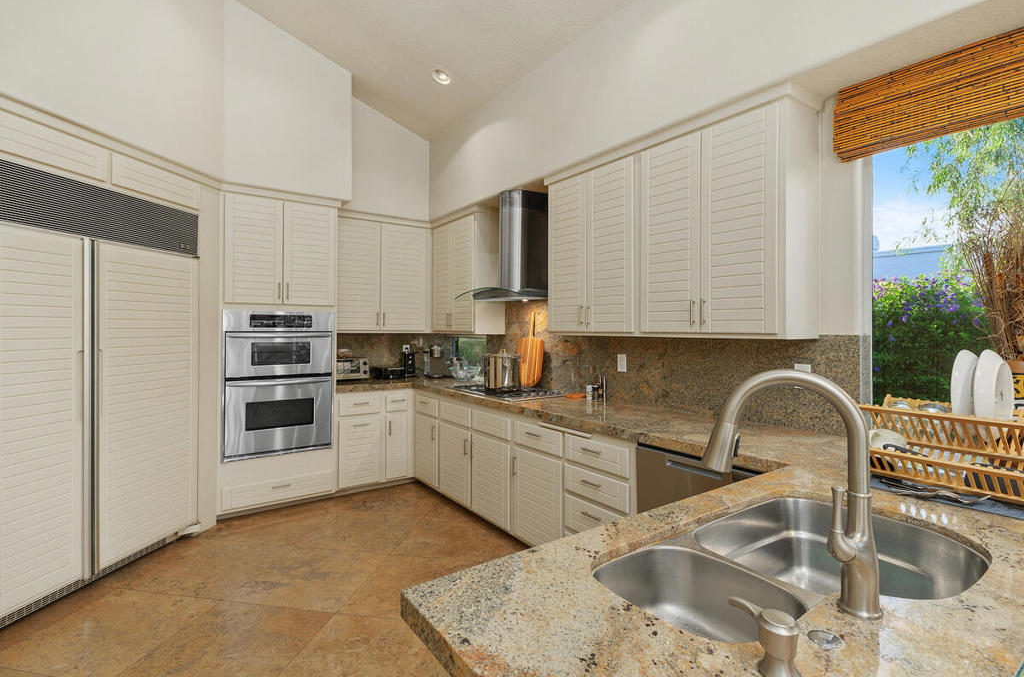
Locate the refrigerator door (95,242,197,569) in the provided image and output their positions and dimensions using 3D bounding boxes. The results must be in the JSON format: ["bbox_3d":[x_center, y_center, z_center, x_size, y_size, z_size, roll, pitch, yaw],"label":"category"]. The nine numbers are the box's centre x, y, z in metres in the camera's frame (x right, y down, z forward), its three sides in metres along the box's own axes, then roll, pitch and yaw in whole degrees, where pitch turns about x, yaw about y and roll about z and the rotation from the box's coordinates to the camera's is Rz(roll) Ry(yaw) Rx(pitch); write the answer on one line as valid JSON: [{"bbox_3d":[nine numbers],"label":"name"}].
[{"bbox_3d":[-2.216,0.359,2.771,0.070,1.790,0.630,0,1,12],"label":"refrigerator door"}]

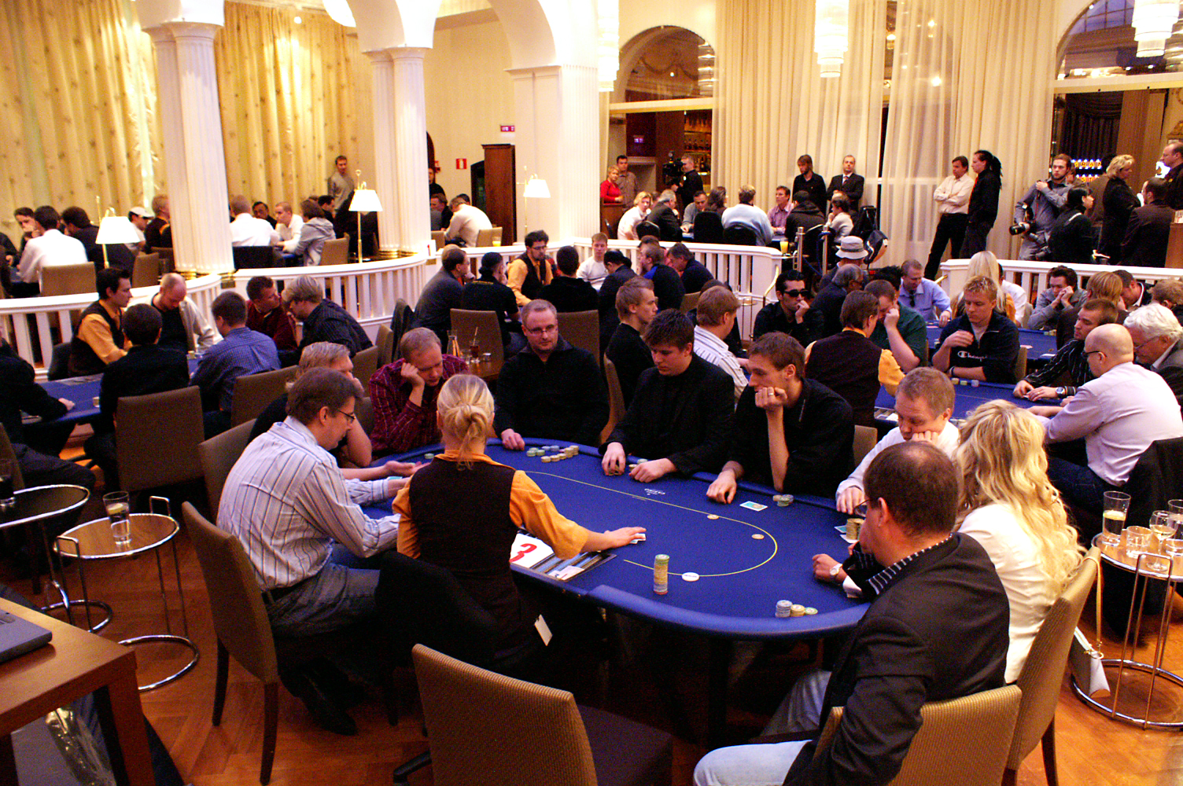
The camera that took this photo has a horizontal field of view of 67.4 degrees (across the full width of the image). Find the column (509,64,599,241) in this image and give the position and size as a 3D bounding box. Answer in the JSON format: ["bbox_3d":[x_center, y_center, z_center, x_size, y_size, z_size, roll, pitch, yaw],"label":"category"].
[{"bbox_3d":[-0.406,-2.507,10.867,0.650,2.800,0.750,13,20,43],"label":"column"}]

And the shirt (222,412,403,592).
[{"bbox_3d":[-0.886,0.352,3.054,0.560,0.580,0.500,-11,17,-36],"label":"shirt"}]

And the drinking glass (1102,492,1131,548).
[{"bbox_3d":[1.896,0.455,3.213,0.093,0.180,0.093,-1,13,0],"label":"drinking glass"}]

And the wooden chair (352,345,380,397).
[{"bbox_3d":[-1.699,0.182,5.714,0.600,0.920,0.470,5,15,19],"label":"wooden chair"}]

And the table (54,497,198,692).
[{"bbox_3d":[-1.814,0.789,3.463,0.450,0.630,0.450,7,16,29],"label":"table"}]

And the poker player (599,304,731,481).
[{"bbox_3d":[0.321,0.324,4.127,0.600,1.380,0.720,9,17,34],"label":"poker player"}]

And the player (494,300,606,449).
[{"bbox_3d":[-0.188,0.271,4.143,0.560,1.370,0.680,0,13,3],"label":"player"}]

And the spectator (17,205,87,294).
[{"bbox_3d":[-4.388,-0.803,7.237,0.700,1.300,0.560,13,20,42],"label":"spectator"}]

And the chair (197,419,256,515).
[{"bbox_3d":[-1.305,0.598,3.910,0.560,0.870,0.450,3,14,16],"label":"chair"}]

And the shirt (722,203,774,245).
[{"bbox_3d":[1.737,-1.789,9.922,0.560,0.650,0.450,1,15,6],"label":"shirt"}]

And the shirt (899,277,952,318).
[{"bbox_3d":[2.868,-0.735,7.638,0.520,0.620,0.420,4,15,17],"label":"shirt"}]

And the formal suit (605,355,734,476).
[{"bbox_3d":[0.362,0.140,3.942,0.550,0.610,0.480,4,14,20],"label":"formal suit"}]

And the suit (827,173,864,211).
[{"bbox_3d":[3.520,-2.628,12.234,0.520,0.780,0.340,3,14,14],"label":"suit"}]

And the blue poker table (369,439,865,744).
[{"bbox_3d":[0.046,0.785,3.242,2.220,0.780,1.130,10,17,37],"label":"blue poker table"}]

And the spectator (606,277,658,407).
[{"bbox_3d":[0.383,-0.014,5.509,0.750,1.340,0.500,-4,15,-14],"label":"spectator"}]

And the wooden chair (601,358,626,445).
[{"bbox_3d":[0.362,0.132,5.514,0.580,0.900,0.460,-4,14,-14],"label":"wooden chair"}]

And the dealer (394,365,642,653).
[{"bbox_3d":[-0.235,0.600,2.772,0.670,1.350,0.660,5,14,21],"label":"dealer"}]

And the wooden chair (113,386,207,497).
[{"bbox_3d":[-2.413,0.365,4.936,0.450,0.870,0.560,-10,17,-36],"label":"wooden chair"}]

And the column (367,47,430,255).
[{"bbox_3d":[-2.093,-2.594,9.658,0.420,2.180,0.720,-10,16,-36],"label":"column"}]

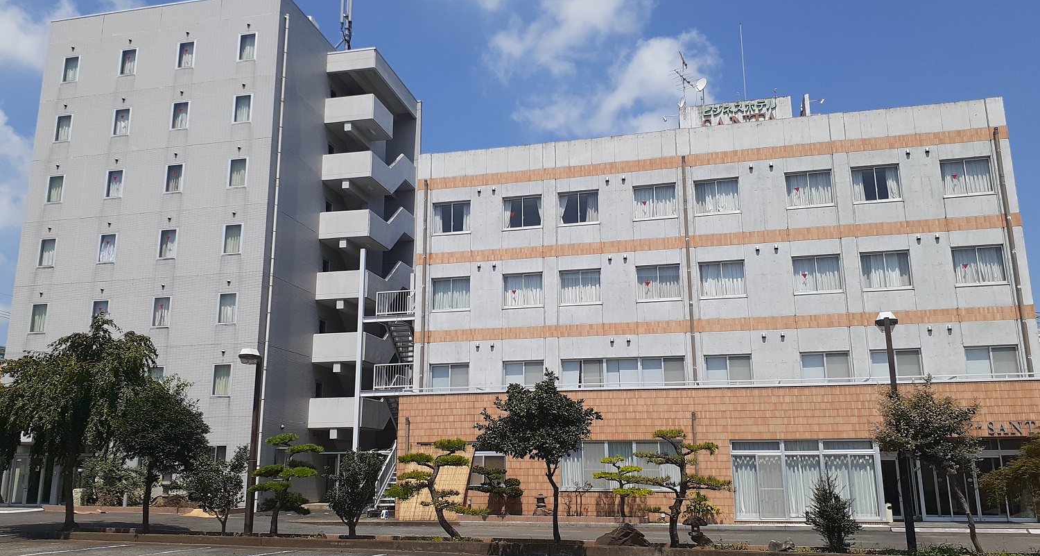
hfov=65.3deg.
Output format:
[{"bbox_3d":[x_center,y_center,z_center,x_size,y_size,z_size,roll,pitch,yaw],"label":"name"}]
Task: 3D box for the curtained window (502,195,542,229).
[{"bbox_3d":[0.104,-2.504,31.208,1.528,1.341,0.150,-3,-13,13],"label":"curtained window"}]

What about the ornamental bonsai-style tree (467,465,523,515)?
[{"bbox_3d":[-0.836,7.110,27.272,1.897,1.639,1.366,-3,-14,13],"label":"ornamental bonsai-style tree"}]

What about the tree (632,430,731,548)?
[{"bbox_3d":[3.457,4.502,17.423,2.080,2.452,1.750,-3,-13,11],"label":"tree"}]

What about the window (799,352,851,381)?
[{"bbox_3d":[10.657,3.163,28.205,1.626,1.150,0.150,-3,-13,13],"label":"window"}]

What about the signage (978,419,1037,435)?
[{"bbox_3d":[14.817,4.504,24.435,1.651,0.422,0.100,-3,-13,13],"label":"signage"}]

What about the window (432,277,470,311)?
[{"bbox_3d":[-2.654,0.639,31.182,1.534,1.312,0.150,-3,-13,13],"label":"window"}]

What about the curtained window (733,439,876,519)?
[{"bbox_3d":[9.002,6.381,25.634,4.397,2.494,0.150,-3,-13,13],"label":"curtained window"}]

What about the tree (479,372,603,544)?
[{"bbox_3d":[0.433,4.014,18.472,2.848,3.831,2.705,0,-13,1],"label":"tree"}]

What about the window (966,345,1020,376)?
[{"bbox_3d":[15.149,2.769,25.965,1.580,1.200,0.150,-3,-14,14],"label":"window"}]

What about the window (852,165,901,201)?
[{"bbox_3d":[12.355,-3.238,28.095,1.591,1.345,0.150,-3,-14,14],"label":"window"}]

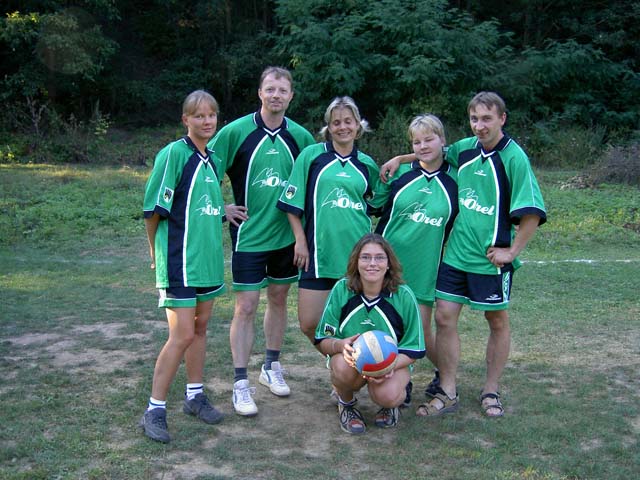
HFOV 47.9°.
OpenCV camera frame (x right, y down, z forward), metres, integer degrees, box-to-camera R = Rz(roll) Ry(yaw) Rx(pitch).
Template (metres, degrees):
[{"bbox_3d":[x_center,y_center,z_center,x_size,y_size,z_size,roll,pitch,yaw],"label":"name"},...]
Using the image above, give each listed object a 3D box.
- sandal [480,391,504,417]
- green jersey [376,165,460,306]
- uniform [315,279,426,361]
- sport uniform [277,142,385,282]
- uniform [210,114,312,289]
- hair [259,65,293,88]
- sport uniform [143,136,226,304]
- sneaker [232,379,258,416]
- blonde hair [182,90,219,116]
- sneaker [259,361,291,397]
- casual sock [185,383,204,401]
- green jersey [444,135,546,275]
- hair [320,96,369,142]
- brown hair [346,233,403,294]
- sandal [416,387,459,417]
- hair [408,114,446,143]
[{"bbox_3d":[0.925,0.856,3.880,0.105,0.095,0.270,1,9,4],"label":"sandal"},{"bbox_3d":[0.514,-0.040,3.840,0.540,0.770,0.320,1,6,7],"label":"green jersey"},{"bbox_3d":[0.244,0.412,3.560,0.530,0.450,0.360,0,6,3],"label":"uniform"},{"bbox_3d":[0.055,-0.150,3.790,0.560,0.710,0.290,-2,9,-12],"label":"sport uniform"},{"bbox_3d":[-0.305,-0.220,3.830,0.620,0.920,0.300,-2,9,-14],"label":"uniform"},{"bbox_3d":[-0.233,-0.831,3.780,0.180,0.160,0.200,0,6,-3],"label":"hair"},{"bbox_3d":[-0.653,-0.132,3.450,0.460,0.730,0.290,-5,8,-41],"label":"sport uniform"},{"bbox_3d":[-0.401,0.839,3.910,0.105,0.120,0.290,-2,9,-14],"label":"sneaker"},{"bbox_3d":[-0.570,-0.631,3.410,0.170,0.160,0.200,-3,6,-25],"label":"blonde hair"},{"bbox_3d":[-0.262,0.801,4.150,0.105,0.120,0.290,-4,10,-23],"label":"sneaker"},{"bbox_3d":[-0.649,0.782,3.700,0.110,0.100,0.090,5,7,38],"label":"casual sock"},{"bbox_3d":[0.927,-0.198,3.810,0.520,0.700,0.310,5,10,28],"label":"green jersey"},{"bbox_3d":[0.128,-0.635,3.770,0.250,0.220,0.220,-1,9,-8],"label":"hair"},{"bbox_3d":[0.271,0.117,3.580,0.260,0.290,0.220,0,9,0],"label":"brown hair"},{"bbox_3d":[0.616,0.852,3.780,0.280,0.110,0.110,-5,8,-43],"label":"sandal"},{"bbox_3d":[0.574,-0.585,3.850,0.190,0.170,0.200,2,6,16],"label":"hair"}]

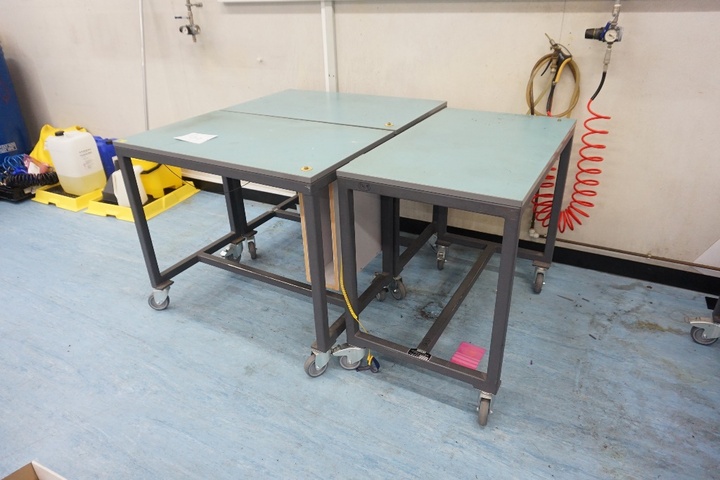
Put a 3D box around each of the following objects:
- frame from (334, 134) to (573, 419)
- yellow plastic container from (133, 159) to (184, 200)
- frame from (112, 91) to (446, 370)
[{"bbox_3d":[0.446,0.019,2.041,0.602,0.891,0.992,13,32,27],"label":"frame"},{"bbox_3d":[-1.664,-0.531,3.820,0.330,0.290,0.280,11,31,24],"label":"yellow plastic container"},{"bbox_3d":[-0.278,-0.163,2.439,1.006,0.890,1.204,14,32,27],"label":"frame"}]

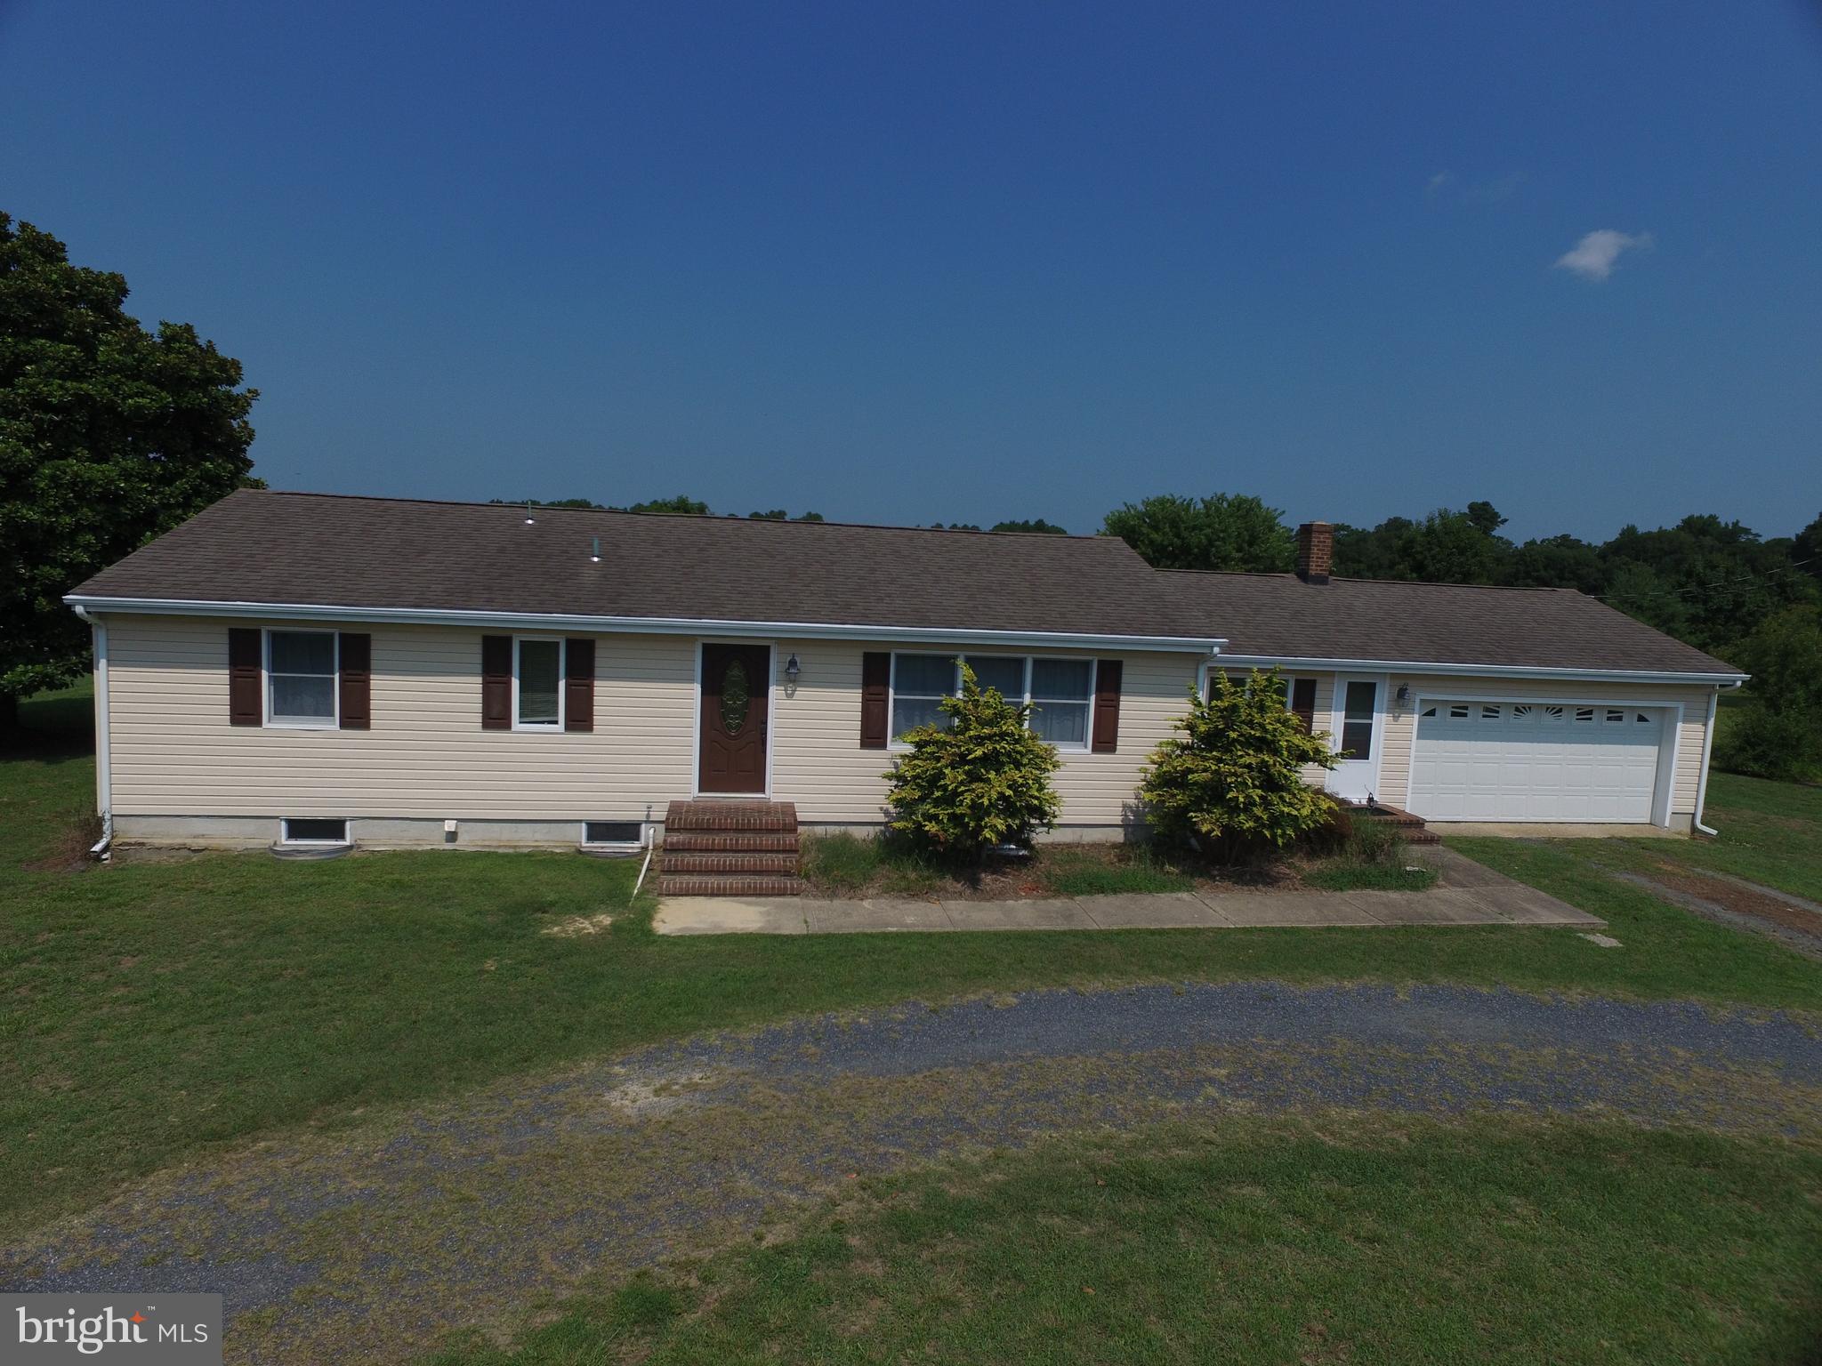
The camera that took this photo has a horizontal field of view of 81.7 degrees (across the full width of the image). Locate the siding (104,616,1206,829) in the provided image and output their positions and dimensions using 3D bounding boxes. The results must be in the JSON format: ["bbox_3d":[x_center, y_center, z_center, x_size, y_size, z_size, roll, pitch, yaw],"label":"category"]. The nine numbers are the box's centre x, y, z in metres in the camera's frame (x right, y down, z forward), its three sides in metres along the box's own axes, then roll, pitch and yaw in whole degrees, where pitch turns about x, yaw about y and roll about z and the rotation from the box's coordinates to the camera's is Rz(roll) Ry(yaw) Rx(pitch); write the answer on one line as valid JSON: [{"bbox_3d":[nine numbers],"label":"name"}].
[{"bbox_3d":[-2.877,0.624,14.191,14.573,2.530,0.182,2,6,-9],"label":"siding"}]

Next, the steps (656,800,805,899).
[{"bbox_3d":[-2.298,2.084,13.489,1.680,0.724,1.822,2,6,-9],"label":"steps"}]

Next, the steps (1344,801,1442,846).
[{"bbox_3d":[7.279,2.217,16.604,1.405,0.346,1.387,2,6,-9],"label":"steps"}]

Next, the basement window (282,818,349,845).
[{"bbox_3d":[-7.637,1.892,13.530,0.800,0.359,0.100,2,5,-8],"label":"basement window"}]

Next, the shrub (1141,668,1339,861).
[{"bbox_3d":[4.562,1.204,14.554,2.530,2.813,2.328,2,6,-9],"label":"shrub"}]

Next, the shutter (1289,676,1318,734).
[{"bbox_3d":[6.319,0.567,16.948,0.372,1.242,0.051,2,6,-9],"label":"shutter"}]

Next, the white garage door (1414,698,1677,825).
[{"bbox_3d":[10.682,1.325,17.887,5.050,2.168,0.356,2,6,-9],"label":"white garage door"}]

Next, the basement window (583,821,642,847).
[{"bbox_3d":[-3.991,2.041,14.169,0.815,0.334,0.121,2,6,-9],"label":"basement window"}]

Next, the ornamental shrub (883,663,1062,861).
[{"bbox_3d":[0.825,1.138,13.890,2.226,2.732,2.075,2,6,-9],"label":"ornamental shrub"}]

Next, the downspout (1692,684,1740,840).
[{"bbox_3d":[13.821,1.287,18.011,0.117,2.637,0.407,2,6,-9],"label":"downspout"}]

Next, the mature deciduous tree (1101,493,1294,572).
[{"bbox_3d":[9.244,-2.609,34.271,6.780,7.033,6.578,2,6,-9],"label":"mature deciduous tree"}]

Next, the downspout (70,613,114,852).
[{"bbox_3d":[-9.963,0.589,12.842,0.106,3.107,0.425,2,6,-9],"label":"downspout"}]

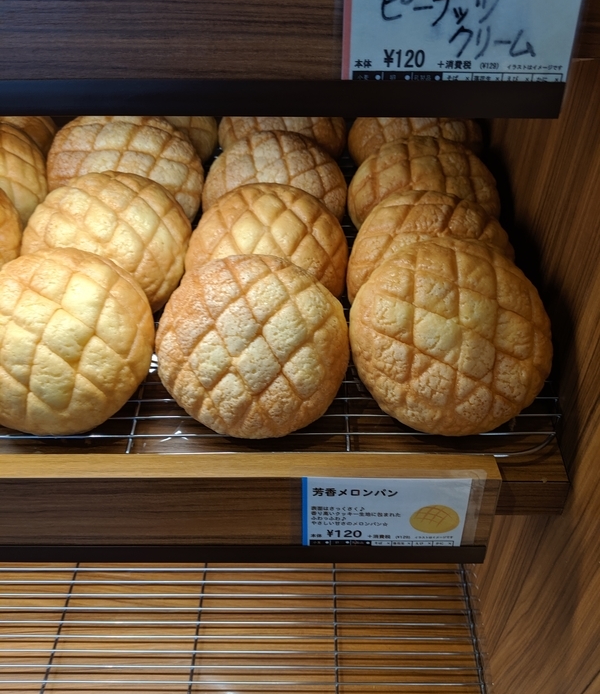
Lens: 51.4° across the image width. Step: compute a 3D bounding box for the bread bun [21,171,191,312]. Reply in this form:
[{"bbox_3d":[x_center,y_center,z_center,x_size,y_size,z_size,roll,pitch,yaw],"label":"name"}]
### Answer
[{"bbox_3d":[-0.131,-0.070,0.419,0.113,0.053,0.113,0,70,1],"label":"bread bun"}]

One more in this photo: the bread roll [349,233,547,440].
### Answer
[{"bbox_3d":[0.085,-0.007,0.346,0.112,0.052,0.112,0,80,1],"label":"bread roll"}]

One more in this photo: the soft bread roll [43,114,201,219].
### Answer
[{"bbox_3d":[-0.127,-0.117,0.442,0.112,0.112,0.048,0,1,1],"label":"soft bread roll"}]

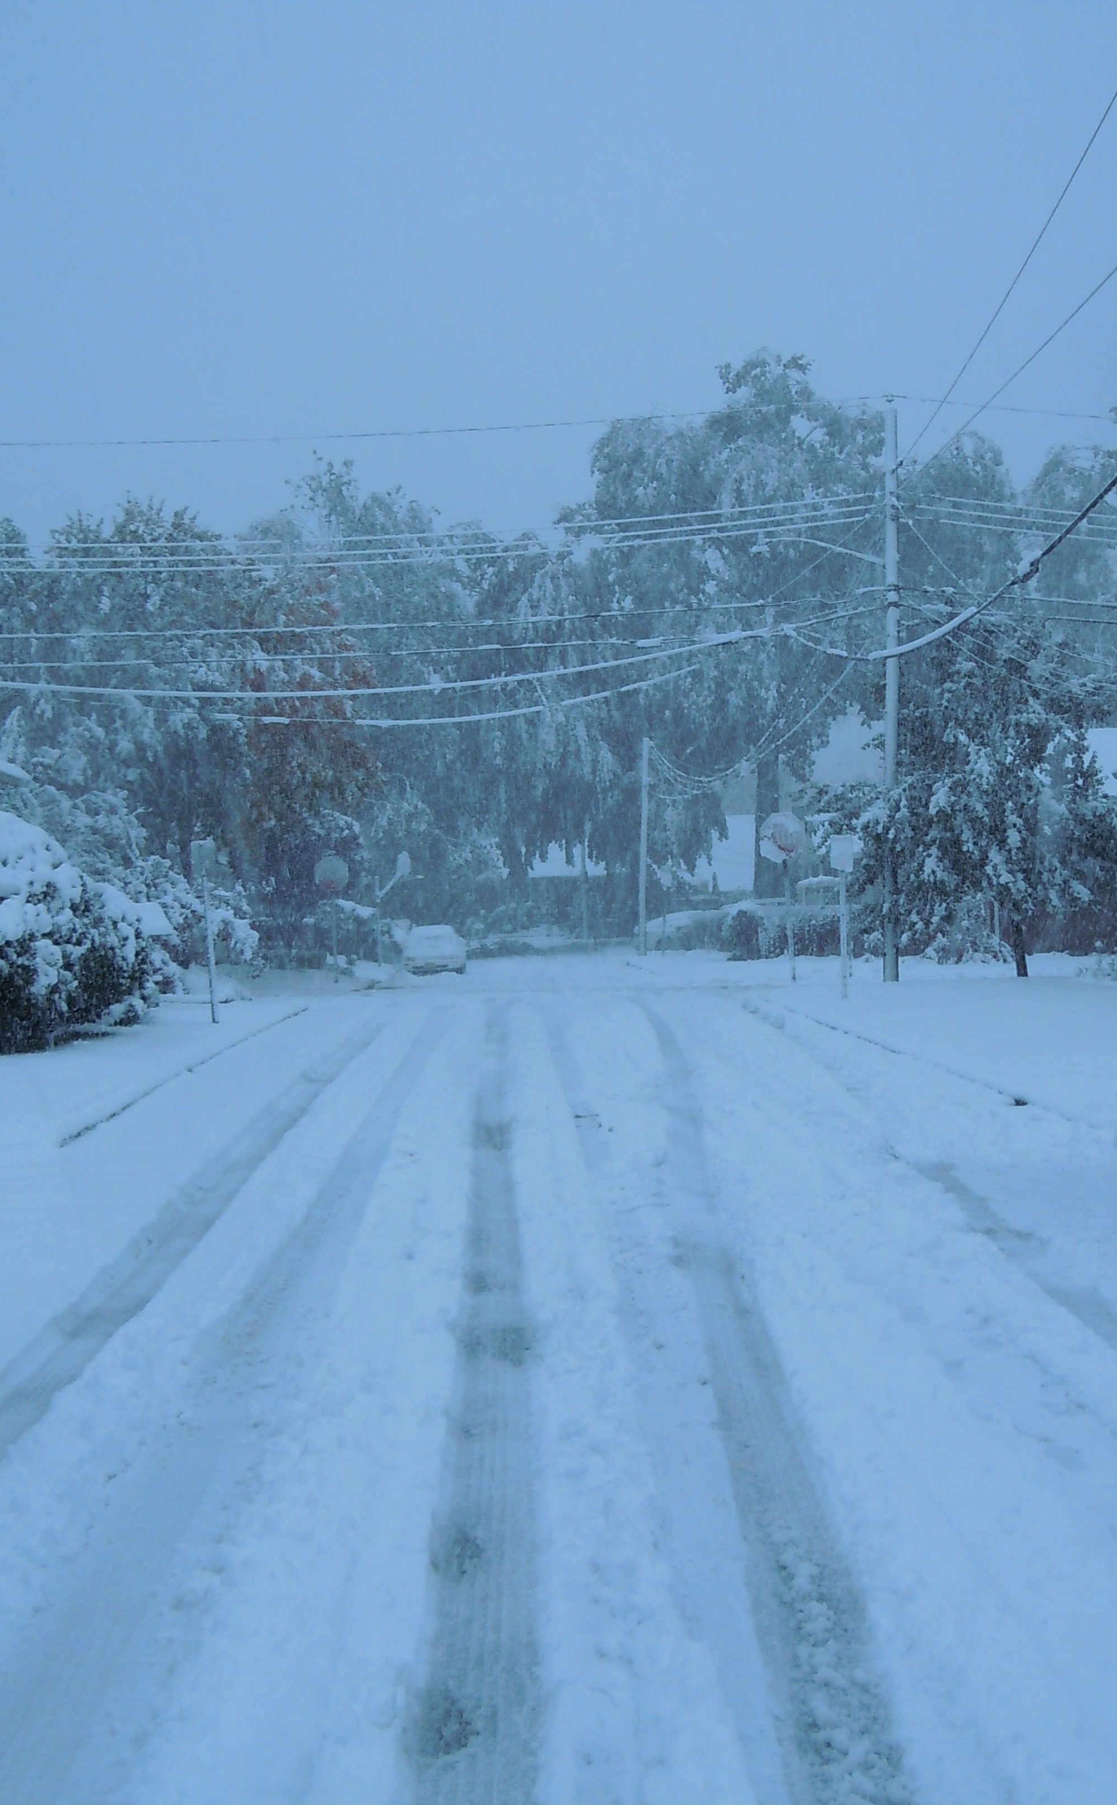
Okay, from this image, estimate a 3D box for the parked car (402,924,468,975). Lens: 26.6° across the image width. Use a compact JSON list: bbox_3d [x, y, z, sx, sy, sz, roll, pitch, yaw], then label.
[{"bbox_3d":[-3.380,1.220,64.800,1.760,1.420,4.500,0,-1,-2],"label":"parked car"}]

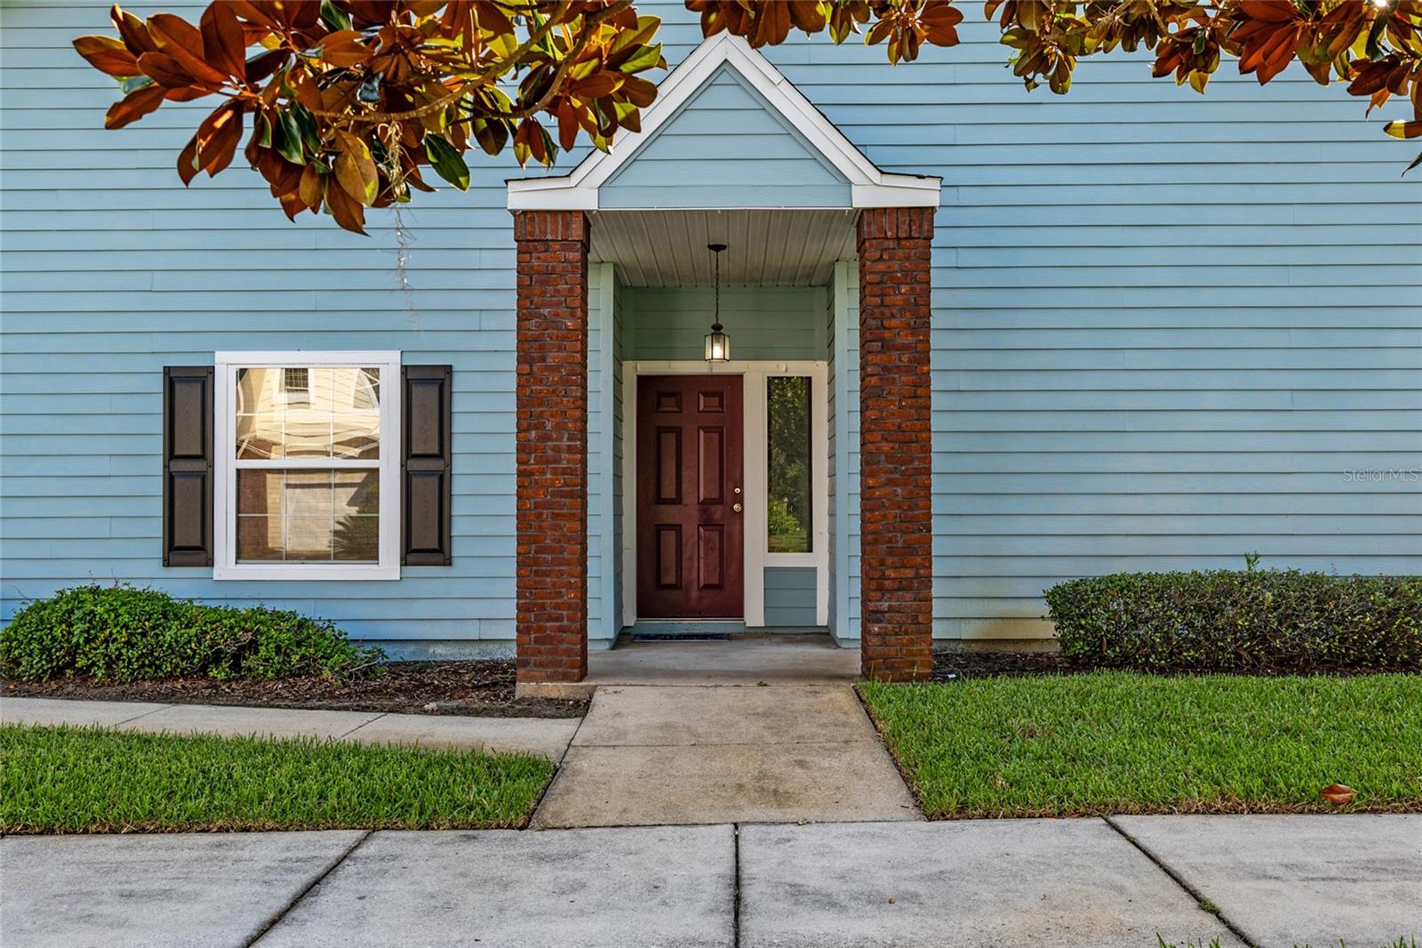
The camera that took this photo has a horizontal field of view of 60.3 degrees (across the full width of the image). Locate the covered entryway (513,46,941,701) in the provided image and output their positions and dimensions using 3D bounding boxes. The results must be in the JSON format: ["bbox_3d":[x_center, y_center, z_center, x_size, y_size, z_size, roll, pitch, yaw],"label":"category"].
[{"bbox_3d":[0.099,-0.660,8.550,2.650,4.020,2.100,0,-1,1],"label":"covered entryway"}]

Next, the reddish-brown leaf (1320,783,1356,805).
[{"bbox_3d":[2.603,1.325,5.080,0.135,0.068,0.085,0,-1,1],"label":"reddish-brown leaf"}]

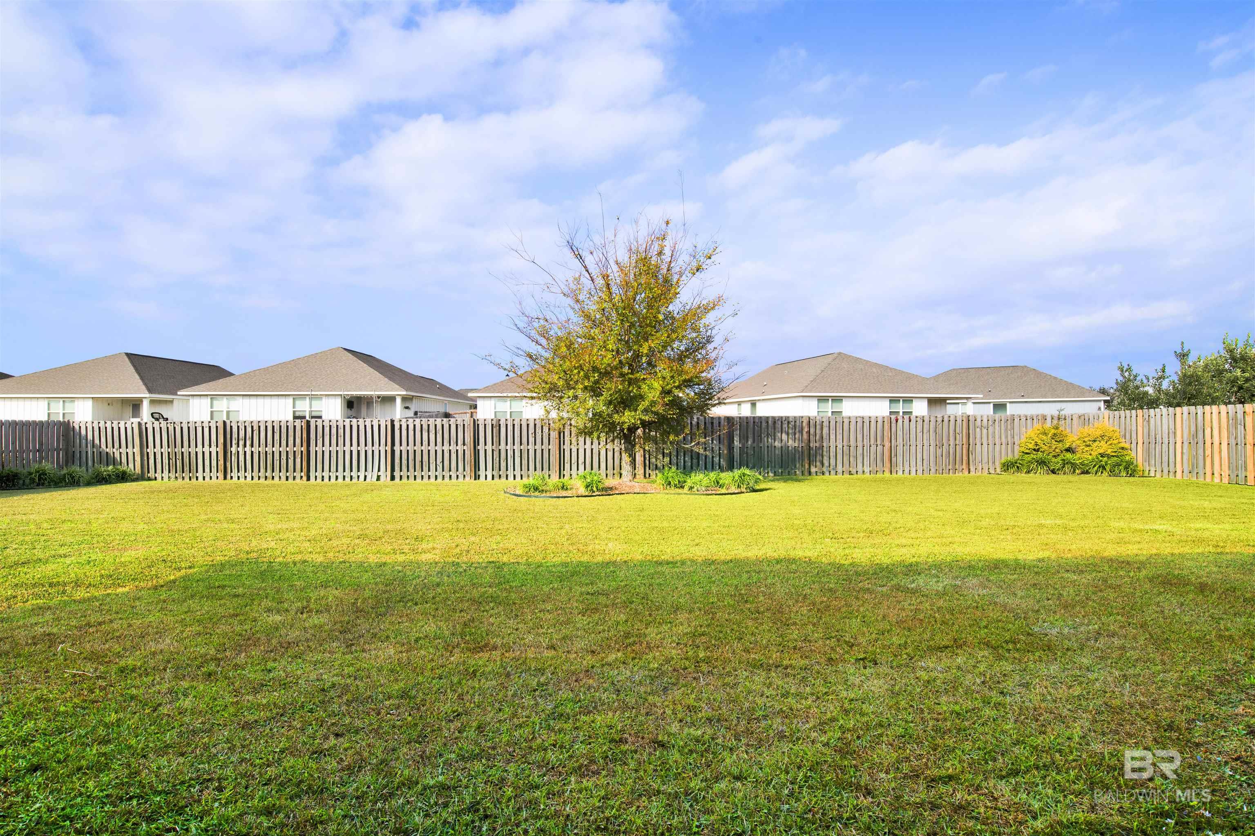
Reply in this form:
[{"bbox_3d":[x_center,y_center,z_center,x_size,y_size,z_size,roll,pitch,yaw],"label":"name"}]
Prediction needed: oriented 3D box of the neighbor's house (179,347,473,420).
[{"bbox_3d":[-19.200,-1.650,44.800,12.700,6.100,18.800,0,0,-2],"label":"neighbor's house"}]

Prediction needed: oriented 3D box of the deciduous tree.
[{"bbox_3d":[-0.360,-1.840,16.500,6.400,7.000,6.200,0,0,0],"label":"deciduous tree"}]

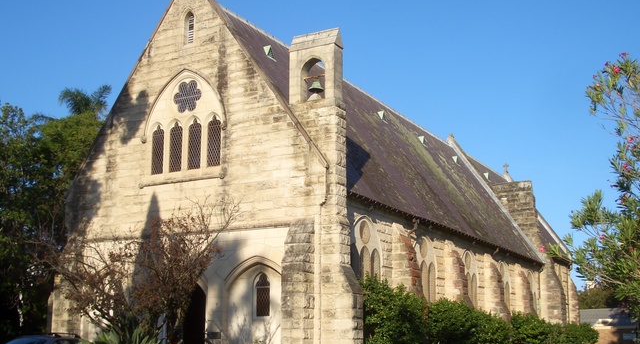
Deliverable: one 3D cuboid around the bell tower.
[{"bbox_3d":[-0.123,-3.603,26.673,1.850,2.700,0.650,-7,-15,30],"label":"bell tower"}]

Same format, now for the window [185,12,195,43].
[{"bbox_3d":[-5.085,-5.657,29.962,0.500,1.370,0.250,-7,-15,30],"label":"window"}]

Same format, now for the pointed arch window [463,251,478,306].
[{"bbox_3d":[7.308,5.362,36.977,0.300,2.950,2.050,-7,-15,30],"label":"pointed arch window"}]

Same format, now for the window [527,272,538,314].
[{"bbox_3d":[12.886,7.531,46.147,0.300,2.950,2.050,-7,-15,30],"label":"window"}]

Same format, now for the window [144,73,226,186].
[{"bbox_3d":[-5.152,-1.744,29.041,4.000,4.550,0.350,-7,-15,30],"label":"window"}]

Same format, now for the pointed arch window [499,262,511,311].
[{"bbox_3d":[10.084,6.442,41.541,0.300,2.950,2.050,-7,-15,30],"label":"pointed arch window"}]

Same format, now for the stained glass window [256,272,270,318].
[{"bbox_3d":[-1.932,4.176,25.982,0.600,1.530,0.200,-7,-15,30],"label":"stained glass window"}]

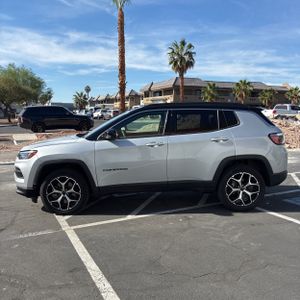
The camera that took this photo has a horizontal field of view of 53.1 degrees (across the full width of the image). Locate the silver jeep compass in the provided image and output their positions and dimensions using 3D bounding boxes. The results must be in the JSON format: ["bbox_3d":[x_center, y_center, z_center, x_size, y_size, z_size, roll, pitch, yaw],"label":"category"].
[{"bbox_3d":[0.030,0.010,5.248,4.410,1.650,1.920,-1,8,-2],"label":"silver jeep compass"}]

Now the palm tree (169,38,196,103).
[{"bbox_3d":[3.668,-7.802,34.269,3.260,9.340,3.260,0,8,0],"label":"palm tree"}]

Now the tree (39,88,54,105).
[{"bbox_3d":[-20.281,-9.160,59.292,3.200,5.660,3.200,0,8,0],"label":"tree"}]

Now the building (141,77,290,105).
[{"bbox_3d":[14.041,-10.911,64.584,30.000,7.300,14.600,-4,9,-28],"label":"building"}]

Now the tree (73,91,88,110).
[{"bbox_3d":[-13.585,-8.895,59.333,3.100,5.040,3.100,0,8,0],"label":"tree"}]

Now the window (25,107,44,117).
[{"bbox_3d":[-7.497,-2.493,19.525,1.150,0.550,0.100,-5,9,-30],"label":"window"}]

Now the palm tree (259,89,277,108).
[{"bbox_3d":[19.998,-7.956,51.415,3.120,4.880,3.120,0,8,0],"label":"palm tree"}]

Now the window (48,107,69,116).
[{"bbox_3d":[-6.171,-2.591,20.298,1.240,0.570,0.100,-5,9,-30],"label":"window"}]

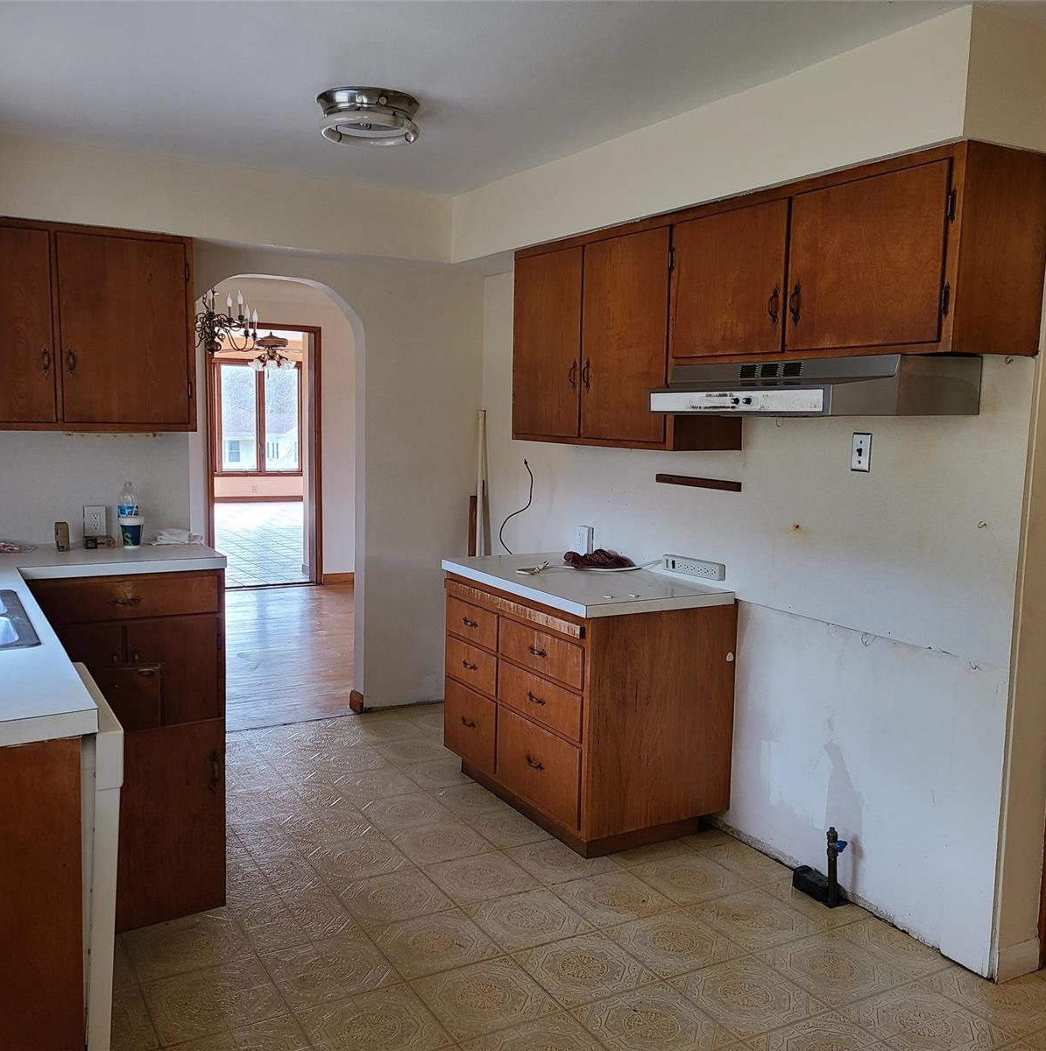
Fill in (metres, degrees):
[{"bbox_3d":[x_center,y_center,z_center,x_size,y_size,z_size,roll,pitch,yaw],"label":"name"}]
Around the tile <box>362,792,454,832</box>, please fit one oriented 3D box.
[{"bbox_3d":[-0.433,1.068,3.901,0.292,0.008,0.292,-2,7,-29],"label":"tile"}]

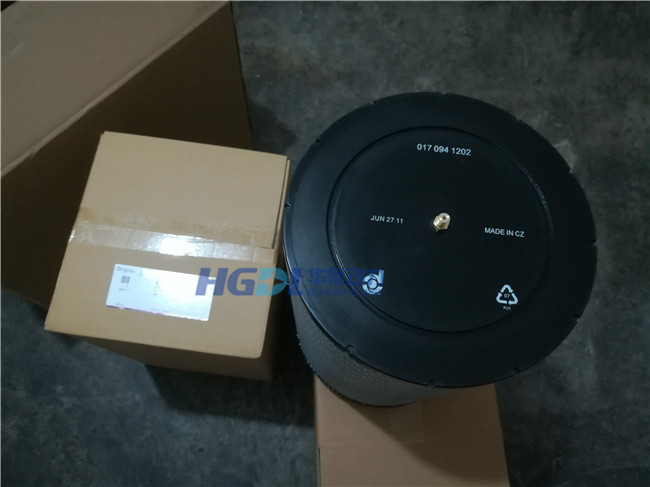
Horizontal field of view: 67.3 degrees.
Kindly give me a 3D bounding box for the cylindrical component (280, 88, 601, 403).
[{"bbox_3d":[0.146,0.076,0.919,0.420,0.575,0.420,6,69,0],"label":"cylindrical component"}]

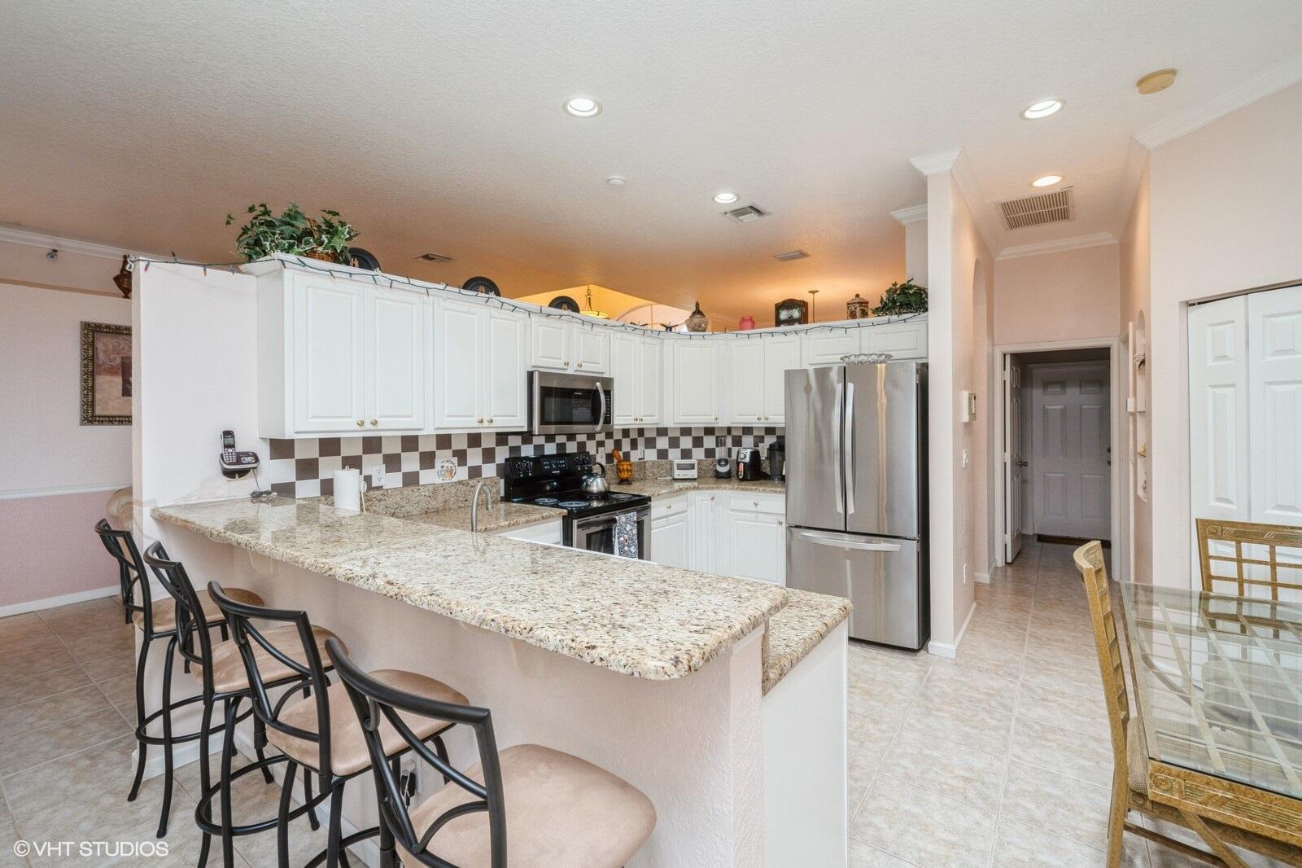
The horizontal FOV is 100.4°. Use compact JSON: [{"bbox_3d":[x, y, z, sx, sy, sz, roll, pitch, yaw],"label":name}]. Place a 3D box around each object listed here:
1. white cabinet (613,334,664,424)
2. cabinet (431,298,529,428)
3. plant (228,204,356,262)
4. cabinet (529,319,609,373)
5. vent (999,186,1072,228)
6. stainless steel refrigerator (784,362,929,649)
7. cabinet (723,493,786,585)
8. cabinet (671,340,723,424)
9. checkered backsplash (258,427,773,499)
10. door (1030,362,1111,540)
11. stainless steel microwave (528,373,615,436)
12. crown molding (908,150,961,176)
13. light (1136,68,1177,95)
[{"bbox_3d":[-0.236,-0.423,4.395,0.320,0.749,0.705,0,1,36],"label":"white cabinet"},{"bbox_3d":[-1.093,-0.378,3.213,0.320,0.750,0.670,0,1,36],"label":"cabinet"},{"bbox_3d":[-1.638,-0.887,2.506,0.370,0.285,0.510,0,1,36],"label":"plant"},{"bbox_3d":[-0.661,-0.595,3.812,0.330,0.370,0.762,1,2,38],"label":"cabinet"},{"bbox_3d":[2.948,-1.695,4.147,0.460,0.025,0.780,1,2,38],"label":"vent"},{"bbox_3d":[1.521,0.433,3.875,0.838,1.780,0.850,0,1,36],"label":"stainless steel refrigerator"},{"bbox_3d":[0.982,0.883,4.427,0.490,0.870,0.590,0,1,37],"label":"cabinet"},{"bbox_3d":[0.359,-0.444,4.799,0.520,0.750,0.320,-1,1,-8],"label":"cabinet"},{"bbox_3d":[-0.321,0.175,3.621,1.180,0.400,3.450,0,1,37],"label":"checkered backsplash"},{"bbox_3d":[5.024,0.199,6.430,0.790,2.040,0.045,0,1,37],"label":"door"},{"bbox_3d":[-0.637,-0.195,3.773,0.390,0.409,0.764,0,1,36],"label":"stainless steel microwave"},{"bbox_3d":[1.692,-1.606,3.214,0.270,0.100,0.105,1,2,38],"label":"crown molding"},{"bbox_3d":[2.323,-1.611,2.492,0.140,0.038,0.140,0,1,36],"label":"light"}]

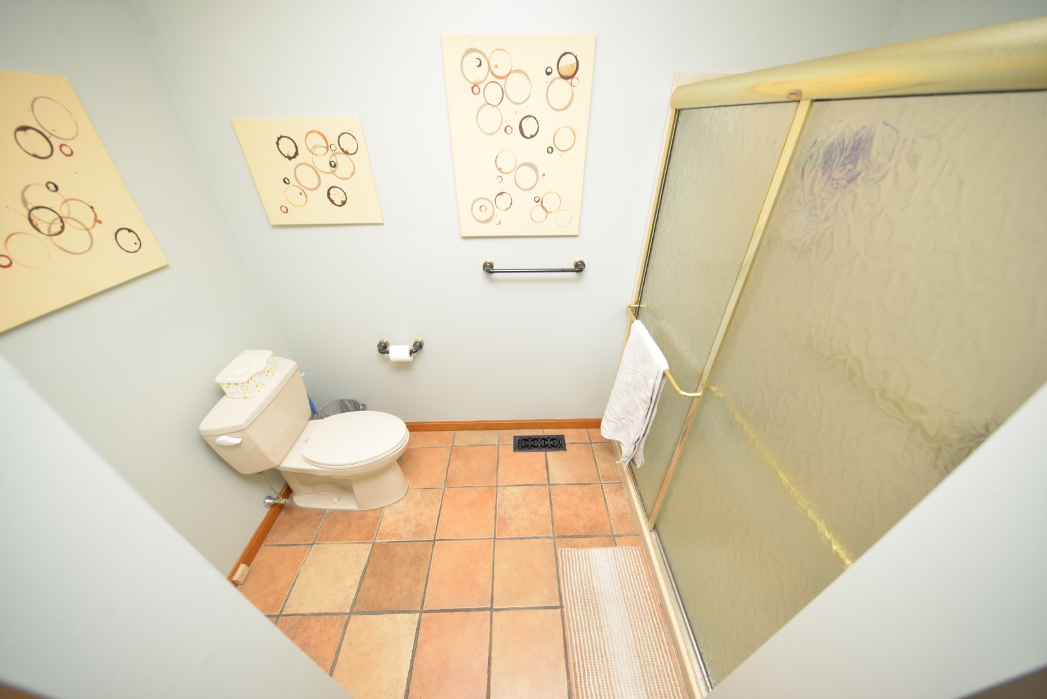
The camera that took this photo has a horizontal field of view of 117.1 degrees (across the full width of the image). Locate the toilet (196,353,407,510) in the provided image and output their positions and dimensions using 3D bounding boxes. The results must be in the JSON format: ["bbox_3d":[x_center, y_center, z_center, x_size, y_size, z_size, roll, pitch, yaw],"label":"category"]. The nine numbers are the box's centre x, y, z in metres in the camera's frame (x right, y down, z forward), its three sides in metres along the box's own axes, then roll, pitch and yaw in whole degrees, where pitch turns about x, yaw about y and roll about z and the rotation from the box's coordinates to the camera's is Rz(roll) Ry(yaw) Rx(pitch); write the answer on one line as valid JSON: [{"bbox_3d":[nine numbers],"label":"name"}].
[{"bbox_3d":[-0.995,0.494,1.734,0.755,0.730,0.447,-1,34,-1],"label":"toilet"}]

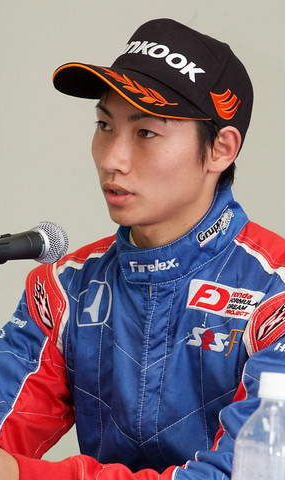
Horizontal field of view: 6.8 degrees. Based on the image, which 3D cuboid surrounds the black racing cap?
[{"bbox_3d":[0.036,-0.202,2.996,0.175,0.144,0.265,7,-13,46],"label":"black racing cap"}]

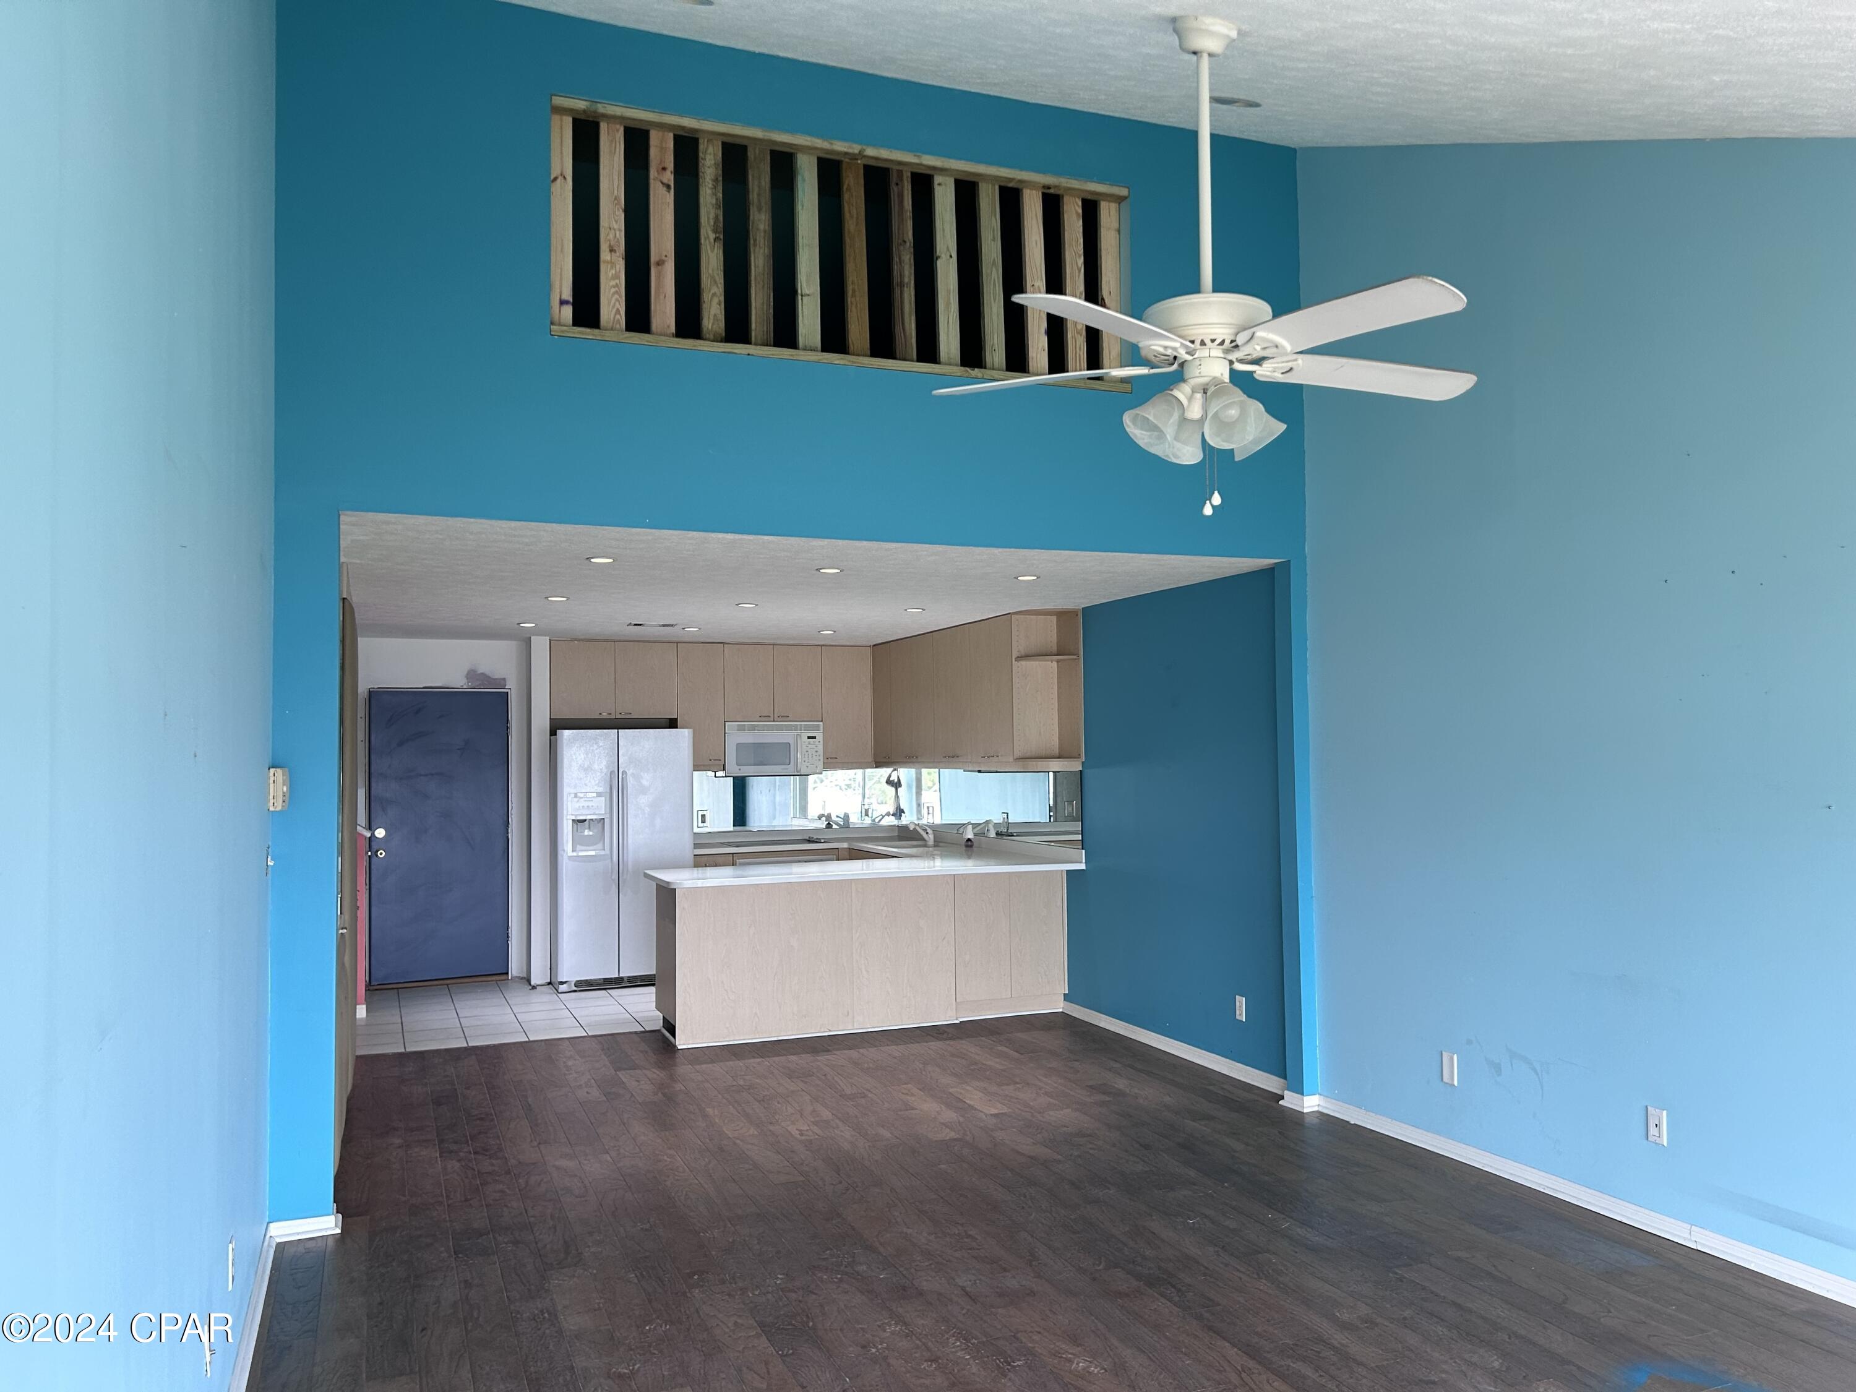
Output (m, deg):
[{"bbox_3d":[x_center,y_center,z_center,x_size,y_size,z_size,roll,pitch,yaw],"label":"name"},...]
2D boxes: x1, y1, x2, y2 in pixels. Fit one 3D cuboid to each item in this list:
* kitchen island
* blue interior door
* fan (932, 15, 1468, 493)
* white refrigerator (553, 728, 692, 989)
[{"bbox_3d":[-0.364,1.447,8.096,2.410,0.915,0.880,0,-3,-22],"label":"kitchen island"},{"bbox_3d":[-3.423,0.969,9.775,0.913,2.022,0.050,0,-3,-22],"label":"blue interior door"},{"bbox_3d":[0.654,-1.013,3.186,1.330,1.123,1.330,0,-3,-22],"label":"fan"},{"bbox_3d":[-2.166,1.118,9.790,0.916,1.760,0.750,0,-3,-22],"label":"white refrigerator"}]

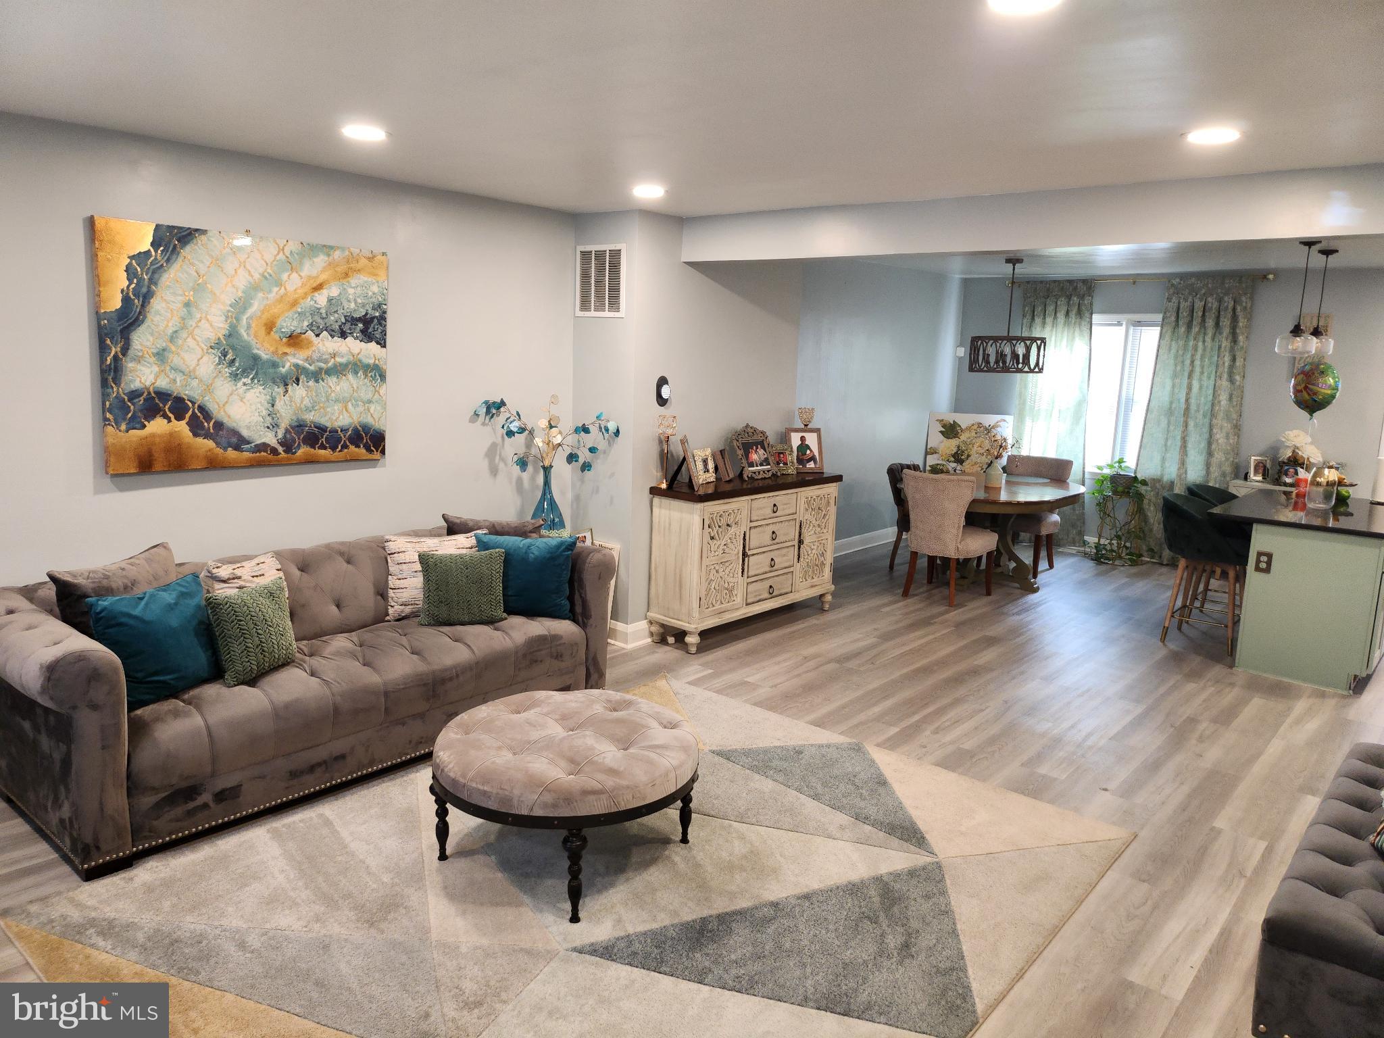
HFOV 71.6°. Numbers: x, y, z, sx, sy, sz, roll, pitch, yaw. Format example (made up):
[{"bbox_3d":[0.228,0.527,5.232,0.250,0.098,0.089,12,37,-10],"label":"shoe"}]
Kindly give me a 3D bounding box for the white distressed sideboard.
[{"bbox_3d":[0.373,0.221,6.086,0.375,0.920,1.500,10,13,39],"label":"white distressed sideboard"}]

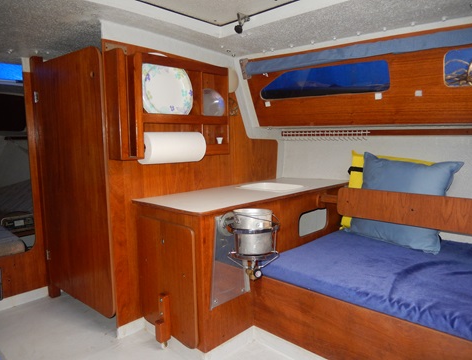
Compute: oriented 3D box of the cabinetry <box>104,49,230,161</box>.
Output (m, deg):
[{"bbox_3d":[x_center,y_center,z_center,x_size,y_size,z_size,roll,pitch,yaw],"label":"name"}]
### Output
[{"bbox_3d":[-0.261,-0.304,1.480,0.110,0.408,0.564,5,8,43],"label":"cabinetry"}]

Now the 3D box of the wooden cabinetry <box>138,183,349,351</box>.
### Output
[{"bbox_3d":[0.098,0.285,1.671,0.442,0.480,1.076,5,8,43],"label":"wooden cabinetry"}]

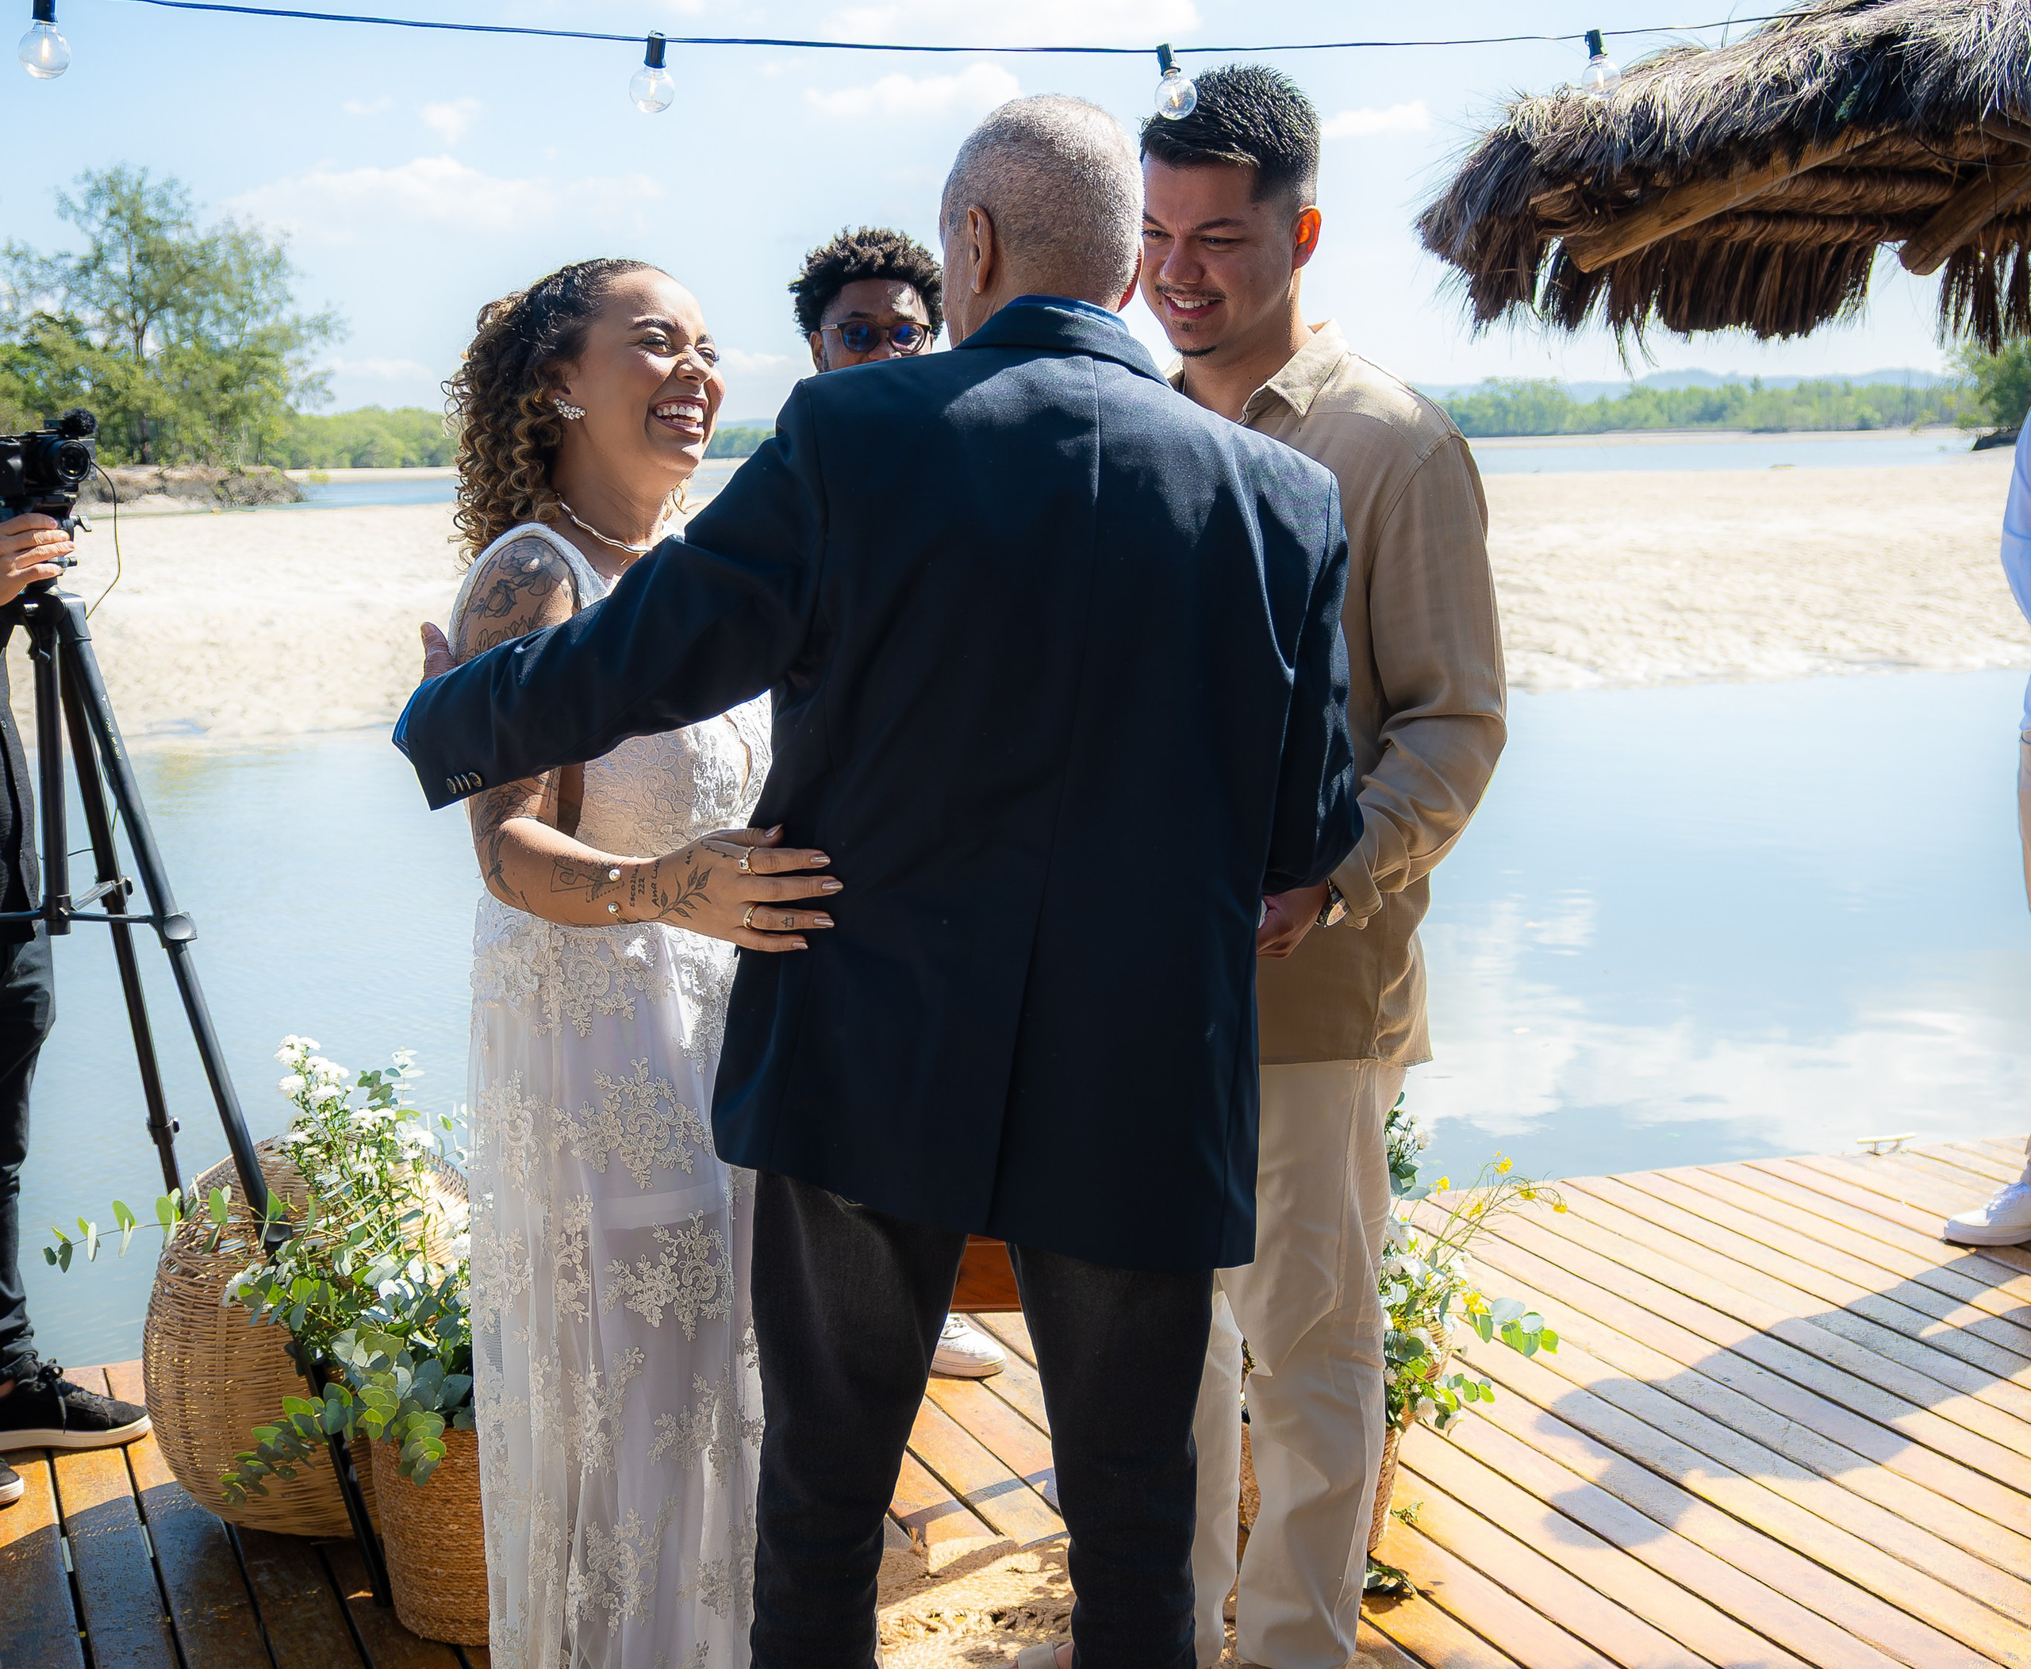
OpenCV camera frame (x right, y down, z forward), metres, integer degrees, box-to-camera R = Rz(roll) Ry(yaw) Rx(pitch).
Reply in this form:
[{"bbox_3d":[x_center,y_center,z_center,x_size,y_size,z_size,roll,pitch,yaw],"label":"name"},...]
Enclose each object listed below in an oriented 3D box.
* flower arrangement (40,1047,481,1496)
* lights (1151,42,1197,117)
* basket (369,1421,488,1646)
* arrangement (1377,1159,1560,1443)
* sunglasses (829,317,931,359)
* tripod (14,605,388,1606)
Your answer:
[{"bbox_3d":[-0.841,0.532,3.356,0.640,0.560,0.480,-2,9,-6],"label":"flower arrangement"},{"bbox_3d":[0.151,-0.709,2.540,0.040,0.072,0.040,-12,8,2],"label":"lights"},{"bbox_3d":[-0.646,0.840,3.403,0.310,0.260,0.310,-1,9,0],"label":"basket"},{"bbox_3d":[0.456,0.527,3.366,0.450,0.430,0.420,-1,9,0],"label":"arrangement"},{"bbox_3d":[-0.199,-0.728,3.970,0.148,0.052,0.140,-2,9,-8],"label":"sunglasses"},{"bbox_3d":[-1.195,0.295,3.622,0.800,1.290,0.880,5,10,32],"label":"tripod"}]

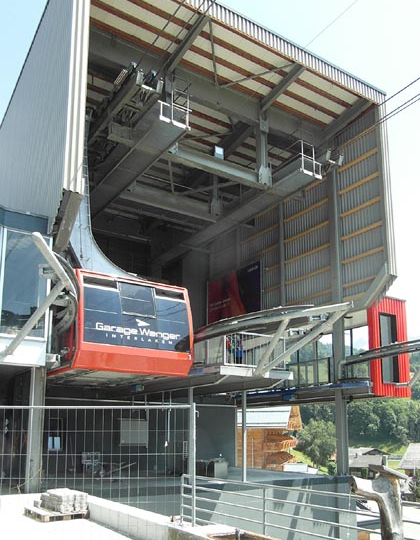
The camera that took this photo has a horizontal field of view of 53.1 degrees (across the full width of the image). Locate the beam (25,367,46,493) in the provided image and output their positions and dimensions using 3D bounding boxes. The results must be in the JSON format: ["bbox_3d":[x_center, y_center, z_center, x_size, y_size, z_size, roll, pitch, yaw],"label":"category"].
[{"bbox_3d":[-4.557,4.177,11.000,0.310,3.201,0.310,5,-11,-27],"label":"beam"}]

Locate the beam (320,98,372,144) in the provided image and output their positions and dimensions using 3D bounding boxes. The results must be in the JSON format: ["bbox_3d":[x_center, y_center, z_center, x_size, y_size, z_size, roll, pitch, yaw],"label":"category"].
[{"bbox_3d":[5.035,-5.528,15.700,0.320,0.380,2.268,5,-17,-23],"label":"beam"}]

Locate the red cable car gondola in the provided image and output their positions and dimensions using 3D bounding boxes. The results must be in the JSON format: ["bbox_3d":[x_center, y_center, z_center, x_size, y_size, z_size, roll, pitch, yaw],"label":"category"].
[{"bbox_3d":[-3.003,1.954,13.159,3.200,2.550,4.100,9,-16,-27],"label":"red cable car gondola"}]

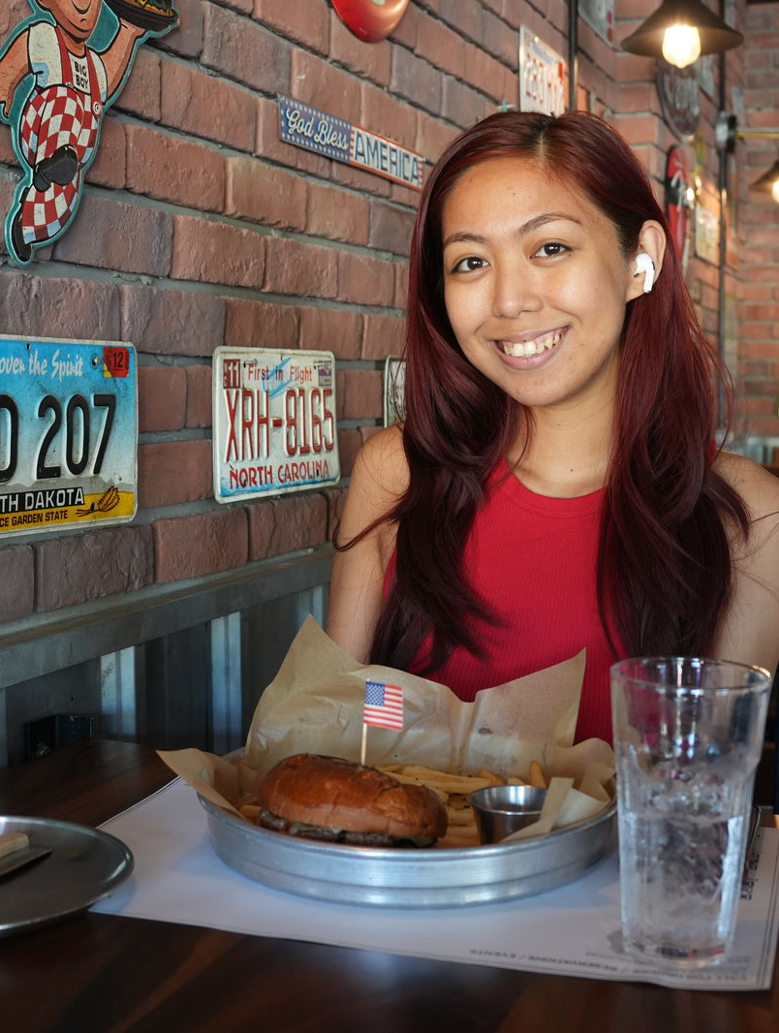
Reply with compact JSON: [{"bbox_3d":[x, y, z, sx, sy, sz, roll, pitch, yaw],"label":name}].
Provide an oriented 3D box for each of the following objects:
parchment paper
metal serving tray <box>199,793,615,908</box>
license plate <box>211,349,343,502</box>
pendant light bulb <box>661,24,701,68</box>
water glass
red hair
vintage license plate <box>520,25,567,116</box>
[{"bbox_3d":[0.002,0.144,0.868,0.295,0.117,0.240,1,5,11],"label":"parchment paper"},{"bbox_3d":[0.013,0.185,0.867,0.262,0.037,0.262,0,5,0],"label":"metal serving tray"},{"bbox_3d":[-0.119,-0.102,1.477,0.012,0.152,0.305,2,6,21],"label":"license plate"},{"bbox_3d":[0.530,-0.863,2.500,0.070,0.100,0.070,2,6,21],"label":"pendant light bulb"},{"bbox_3d":[0.149,0.148,0.693,0.080,0.144,0.080,2,6,22],"label":"water glass"},{"bbox_3d":[0.136,-0.103,1.130,0.300,0.445,0.250,1,5,12],"label":"red hair"},{"bbox_3d":[0.270,-0.743,2.390,0.010,0.153,0.305,2,6,22],"label":"vintage license plate"}]

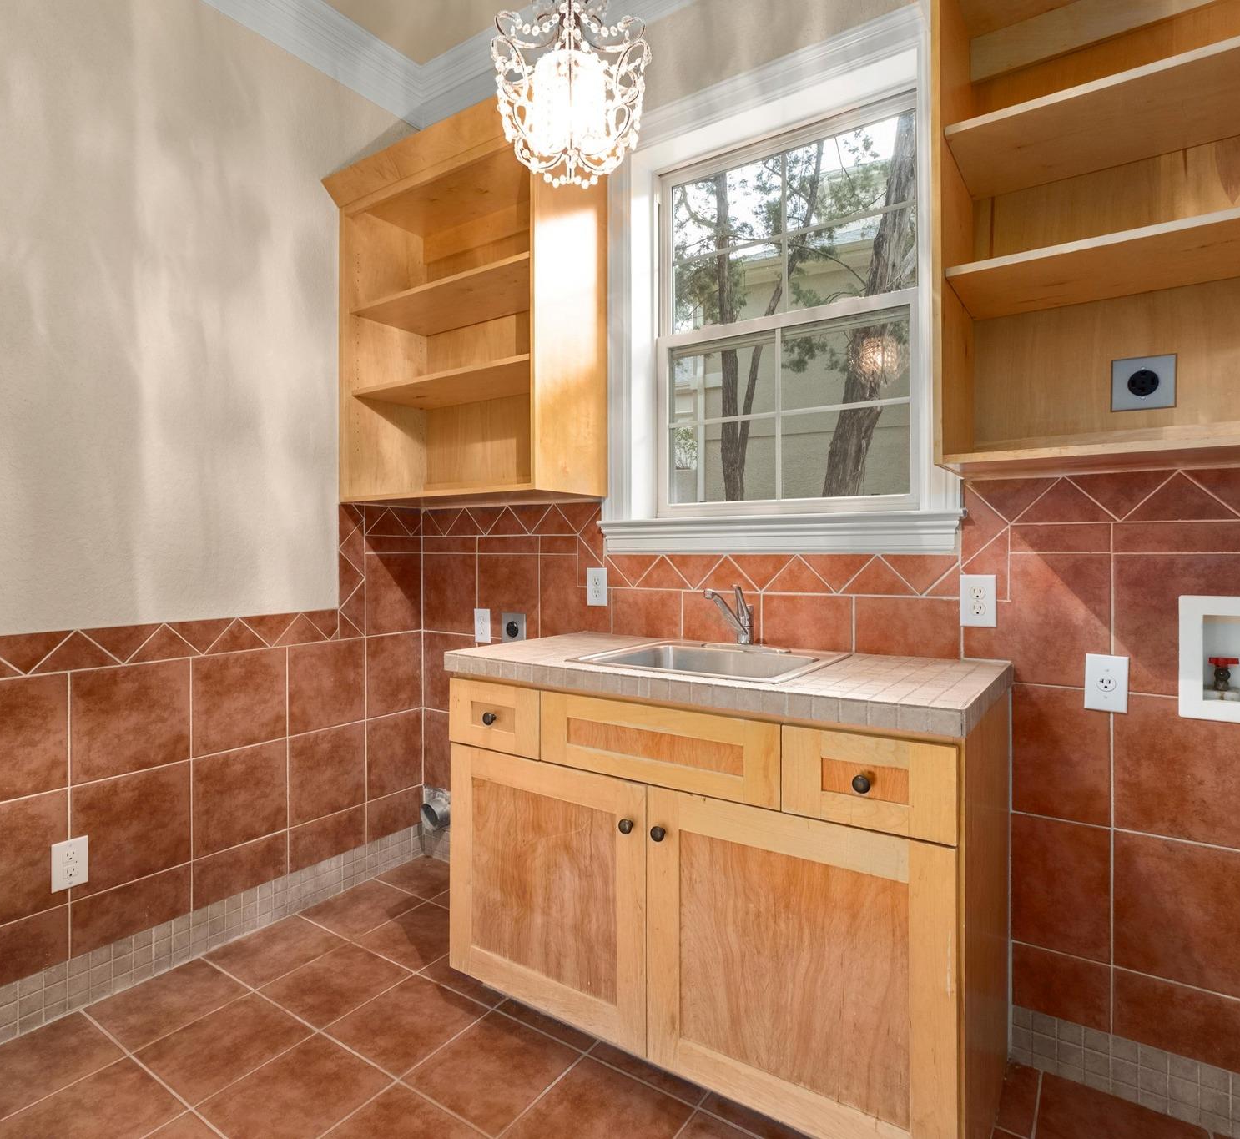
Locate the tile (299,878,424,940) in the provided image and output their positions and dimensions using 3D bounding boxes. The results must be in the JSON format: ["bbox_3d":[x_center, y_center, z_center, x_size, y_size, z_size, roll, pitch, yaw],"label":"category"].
[{"bbox_3d":[-0.879,1.163,2.437,0.291,0.010,0.299,1,1,34],"label":"tile"}]

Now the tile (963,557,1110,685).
[{"bbox_3d":[0.960,0.115,1.649,0.299,0.302,0.010,1,1,34],"label":"tile"}]

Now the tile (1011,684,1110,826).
[{"bbox_3d":[1.008,0.420,1.622,0.188,0.298,0.010,1,1,34],"label":"tile"}]

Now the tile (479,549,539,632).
[{"bbox_3d":[-0.398,0.099,2.553,0.295,0.299,0.010,1,1,34],"label":"tile"}]

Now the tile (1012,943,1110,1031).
[{"bbox_3d":[1.014,0.961,1.642,0.192,0.150,0.010,0,1,34],"label":"tile"}]

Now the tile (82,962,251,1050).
[{"bbox_3d":[-1.224,1.177,1.933,0.296,0.010,0.302,0,1,34],"label":"tile"}]

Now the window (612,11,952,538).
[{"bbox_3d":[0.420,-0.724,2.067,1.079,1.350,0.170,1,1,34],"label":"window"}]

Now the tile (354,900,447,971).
[{"bbox_3d":[-0.630,1.171,2.275,0.299,0.010,0.300,0,1,34],"label":"tile"}]

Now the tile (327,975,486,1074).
[{"bbox_3d":[-0.546,1.171,1.841,0.299,0.010,0.302,1,1,34],"label":"tile"}]

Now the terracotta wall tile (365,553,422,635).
[{"bbox_3d":[-0.853,0.098,2.697,0.010,0.297,0.255,1,1,34],"label":"terracotta wall tile"}]

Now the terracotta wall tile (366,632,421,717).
[{"bbox_3d":[-0.860,0.403,2.721,0.010,0.298,0.260,1,1,34],"label":"terracotta wall tile"}]

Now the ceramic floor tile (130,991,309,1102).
[{"bbox_3d":[-0.972,1.175,1.763,0.299,0.010,0.299,1,1,34],"label":"ceramic floor tile"}]

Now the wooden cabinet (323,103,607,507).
[{"bbox_3d":[-0.512,-0.789,2.385,0.955,1.114,0.420,0,1,34],"label":"wooden cabinet"}]

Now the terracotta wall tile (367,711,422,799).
[{"bbox_3d":[-0.857,0.706,2.719,0.010,0.301,0.259,1,1,34],"label":"terracotta wall tile"}]

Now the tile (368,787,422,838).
[{"bbox_3d":[-0.860,0.937,2.730,0.010,0.150,0.260,1,1,34],"label":"tile"}]

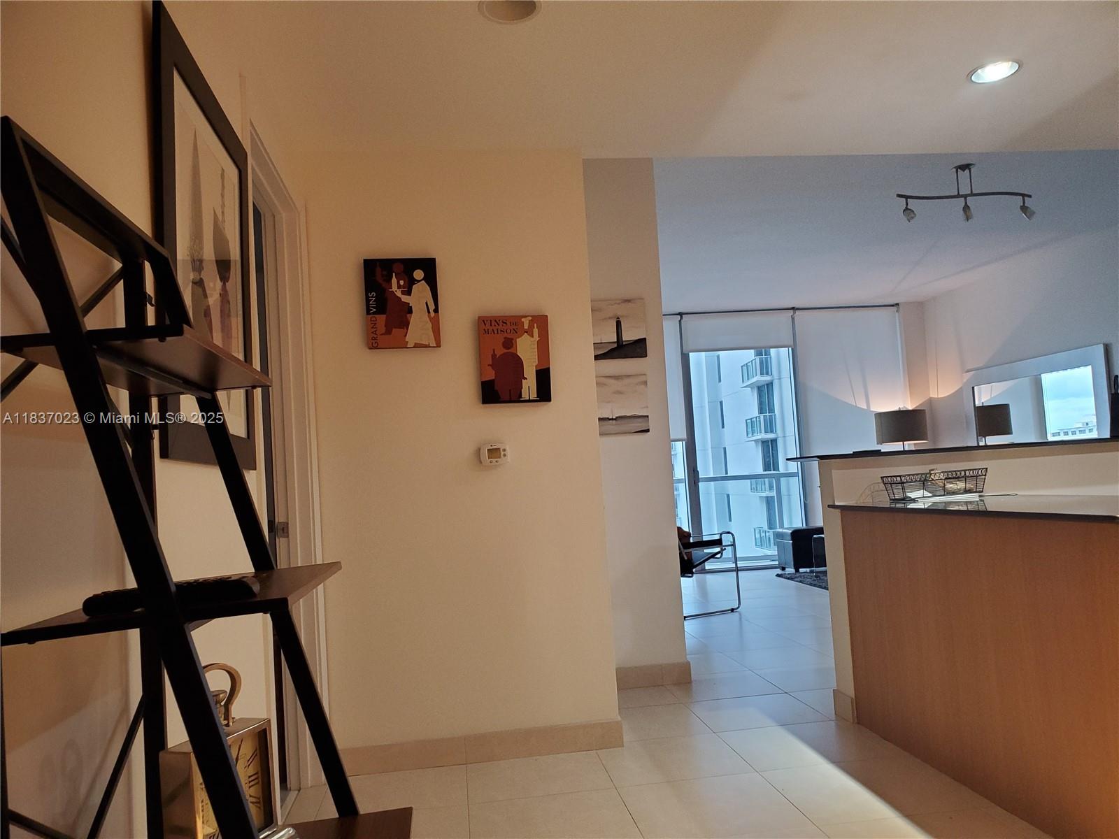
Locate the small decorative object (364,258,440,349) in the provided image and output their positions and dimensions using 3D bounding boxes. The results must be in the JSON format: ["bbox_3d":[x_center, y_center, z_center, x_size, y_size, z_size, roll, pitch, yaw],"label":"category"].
[{"bbox_3d":[-0.635,-0.467,3.409,0.283,0.364,0.025,-3,-4,-7],"label":"small decorative object"}]

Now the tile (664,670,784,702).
[{"bbox_3d":[0.789,1.325,4.166,0.500,0.010,0.492,-3,-4,-8],"label":"tile"}]

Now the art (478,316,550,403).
[{"bbox_3d":[-0.183,-0.244,3.447,0.281,0.358,0.025,-3,-4,-7],"label":"art"}]

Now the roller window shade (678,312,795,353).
[{"bbox_3d":[1.942,-0.965,9.111,1.283,0.445,0.060,-3,-4,-8],"label":"roller window shade"}]

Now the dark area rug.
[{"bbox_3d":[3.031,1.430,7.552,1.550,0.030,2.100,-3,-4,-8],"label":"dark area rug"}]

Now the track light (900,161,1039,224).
[{"bbox_3d":[2.477,-1.385,5.134,0.879,0.358,0.140,-3,-4,-7],"label":"track light"}]

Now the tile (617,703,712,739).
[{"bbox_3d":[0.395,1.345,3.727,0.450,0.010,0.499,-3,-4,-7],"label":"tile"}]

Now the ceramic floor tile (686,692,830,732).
[{"bbox_3d":[0.874,1.320,3.789,0.517,0.010,0.499,-3,-4,-7],"label":"ceramic floor tile"}]

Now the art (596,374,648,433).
[{"bbox_3d":[0.309,-0.077,4.320,0.300,0.309,0.030,-3,-4,-8],"label":"art"}]

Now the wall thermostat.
[{"bbox_3d":[-0.261,0.143,3.401,0.118,0.084,0.030,-3,-4,-7],"label":"wall thermostat"}]

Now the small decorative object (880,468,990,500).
[{"bbox_3d":[1.465,0.258,3.297,0.335,0.101,0.210,-3,-4,-8],"label":"small decorative object"}]

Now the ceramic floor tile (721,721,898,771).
[{"bbox_3d":[0.912,1.245,3.207,0.500,0.010,0.492,-3,-4,-8],"label":"ceramic floor tile"}]

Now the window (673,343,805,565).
[{"bbox_3d":[1.992,0.335,9.458,1.440,2.680,0.100,-3,-4,-7],"label":"window"}]

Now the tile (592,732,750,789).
[{"bbox_3d":[0.414,1.269,3.141,0.500,0.010,0.492,-3,-4,-8],"label":"tile"}]

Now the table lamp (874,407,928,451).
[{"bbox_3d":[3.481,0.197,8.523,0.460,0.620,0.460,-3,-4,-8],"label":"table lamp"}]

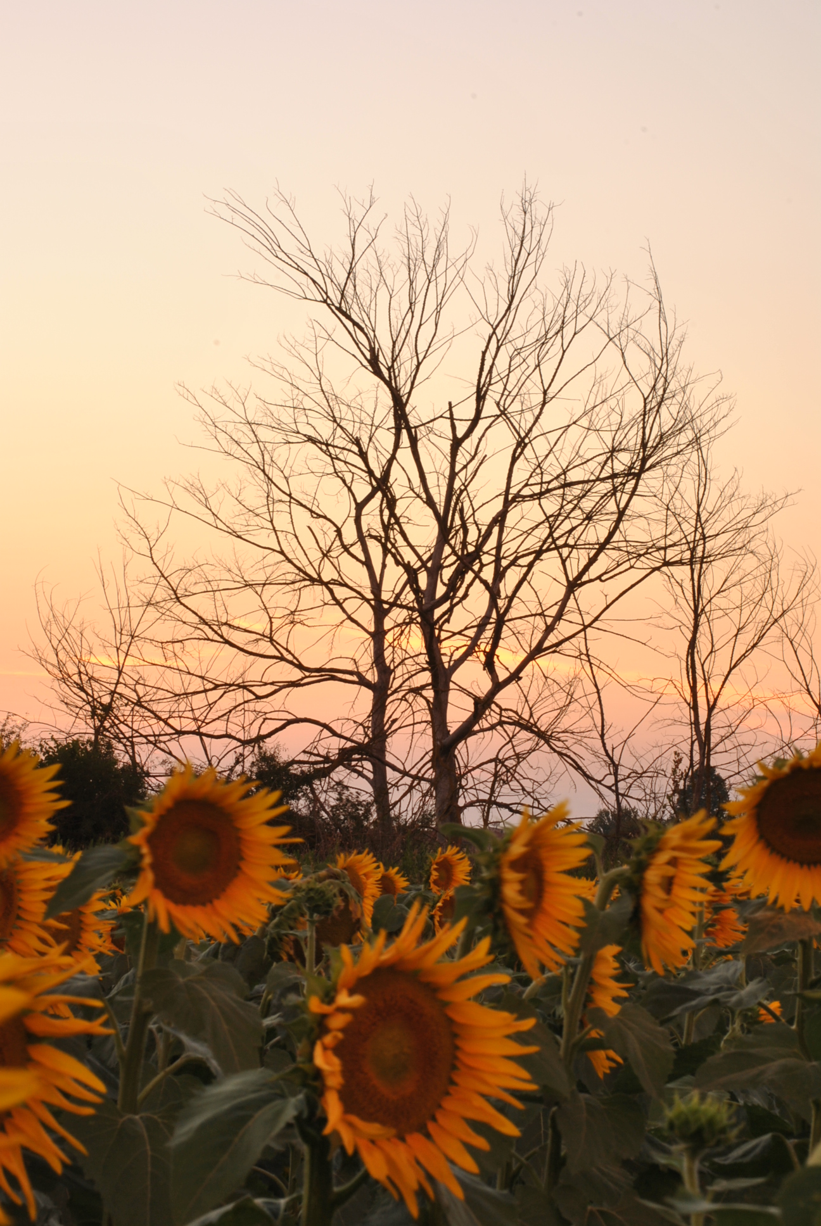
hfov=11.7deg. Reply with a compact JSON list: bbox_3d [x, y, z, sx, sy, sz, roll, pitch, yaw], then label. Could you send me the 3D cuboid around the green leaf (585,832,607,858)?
[{"bbox_3d":[0.274,0.351,6.000,0.050,0.048,0.050,-2,-3,27],"label":"green leaf"}]

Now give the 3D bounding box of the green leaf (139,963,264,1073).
[{"bbox_3d":[-0.328,0.645,6.300,0.200,0.190,0.100,1,-3,-10],"label":"green leaf"}]

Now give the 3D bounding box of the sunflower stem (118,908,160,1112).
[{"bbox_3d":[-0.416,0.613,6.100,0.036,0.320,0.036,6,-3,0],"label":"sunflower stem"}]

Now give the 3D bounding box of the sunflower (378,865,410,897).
[{"bbox_3d":[-0.098,1.622,24.000,0.230,0.230,0.090,3,3,-45],"label":"sunflower"}]

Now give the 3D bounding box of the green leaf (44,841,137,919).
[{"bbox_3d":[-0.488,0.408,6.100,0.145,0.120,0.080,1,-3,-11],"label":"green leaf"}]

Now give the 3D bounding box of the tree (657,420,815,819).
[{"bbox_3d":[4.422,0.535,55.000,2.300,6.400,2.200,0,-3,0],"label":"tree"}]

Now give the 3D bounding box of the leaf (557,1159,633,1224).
[{"bbox_3d":[0.275,0.870,6.000,0.118,0.098,0.070,0,-3,-6],"label":"leaf"}]

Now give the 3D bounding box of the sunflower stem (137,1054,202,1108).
[{"bbox_3d":[-0.354,0.689,5.900,0.125,0.022,0.030,-36,0,9],"label":"sunflower stem"}]

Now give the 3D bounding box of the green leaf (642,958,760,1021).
[{"bbox_3d":[0.638,0.834,8.800,0.260,0.140,0.190,1,-3,-20],"label":"green leaf"}]

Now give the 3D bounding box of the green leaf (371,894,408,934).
[{"bbox_3d":[-0.077,1.095,14.500,0.140,0.150,0.060,1,-3,-11],"label":"green leaf"}]

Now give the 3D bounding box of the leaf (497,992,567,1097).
[{"bbox_3d":[0.191,0.672,6.200,0.115,0.165,0.060,0,-3,-6],"label":"leaf"}]

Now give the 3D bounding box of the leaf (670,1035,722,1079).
[{"bbox_3d":[0.554,0.864,7.800,0.120,0.090,0.080,0,-3,-6],"label":"leaf"}]

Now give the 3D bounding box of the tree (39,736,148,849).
[{"bbox_3d":[-5.275,3.019,66.000,1.900,2.000,1.800,0,-3,0],"label":"tree"}]

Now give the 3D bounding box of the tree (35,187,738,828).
[{"bbox_3d":[-0.330,-1.116,55.000,9.700,9.600,7.500,0,-3,0],"label":"tree"}]

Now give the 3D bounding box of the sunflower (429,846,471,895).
[{"bbox_3d":[0.185,1.217,18.800,0.090,0.235,0.235,-2,-4,38],"label":"sunflower"}]

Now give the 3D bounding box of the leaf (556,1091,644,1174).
[{"bbox_3d":[0.290,0.795,6.100,0.137,0.127,0.060,0,-3,-6],"label":"leaf"}]

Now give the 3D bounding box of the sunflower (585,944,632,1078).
[{"bbox_3d":[0.349,0.728,7.300,0.090,0.240,0.240,-1,-3,18],"label":"sunflower"}]

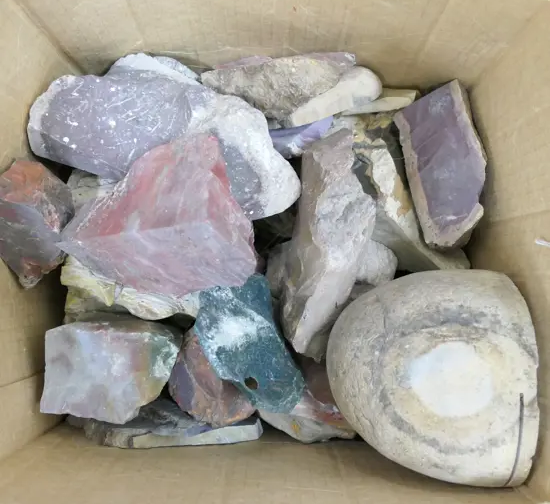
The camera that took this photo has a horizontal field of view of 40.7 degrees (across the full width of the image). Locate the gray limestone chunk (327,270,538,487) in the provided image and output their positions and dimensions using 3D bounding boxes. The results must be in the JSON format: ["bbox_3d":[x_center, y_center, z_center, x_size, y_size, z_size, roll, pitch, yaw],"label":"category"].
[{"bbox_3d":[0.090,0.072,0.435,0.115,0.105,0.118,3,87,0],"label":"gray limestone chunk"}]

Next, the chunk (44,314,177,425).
[{"bbox_3d":[-0.104,0.073,0.470,0.083,0.055,0.066,-2,87,0],"label":"chunk"}]

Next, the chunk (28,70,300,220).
[{"bbox_3d":[-0.064,-0.067,0.452,0.155,0.060,0.075,20,88,1],"label":"chunk"}]

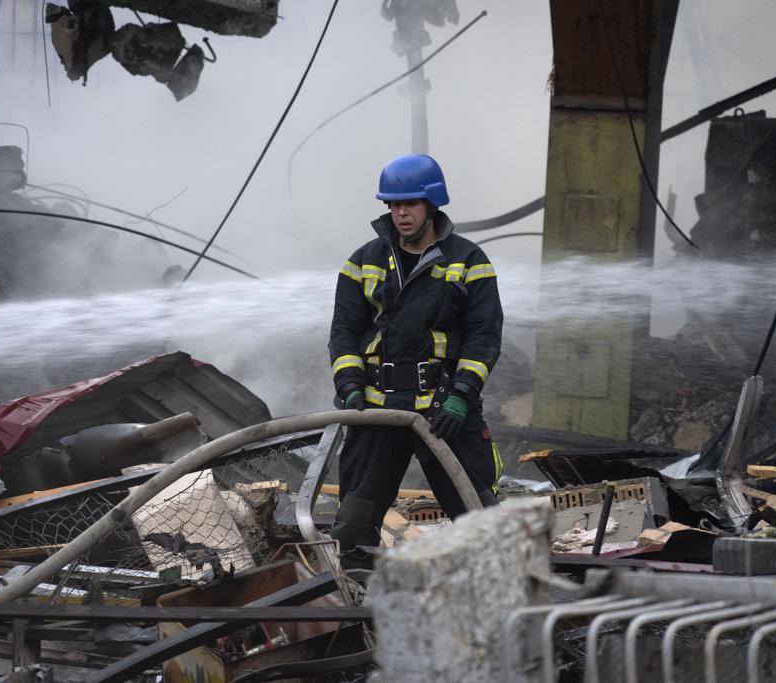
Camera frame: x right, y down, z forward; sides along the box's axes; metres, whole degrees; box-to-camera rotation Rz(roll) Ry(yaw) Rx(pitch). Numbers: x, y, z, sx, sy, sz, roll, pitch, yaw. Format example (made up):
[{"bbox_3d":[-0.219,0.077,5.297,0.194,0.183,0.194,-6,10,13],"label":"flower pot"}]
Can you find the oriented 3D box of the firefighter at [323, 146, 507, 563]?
[{"bbox_3d":[0.105,0.214,24.200,0.660,1.760,0.460,0,1,15],"label":"firefighter"}]

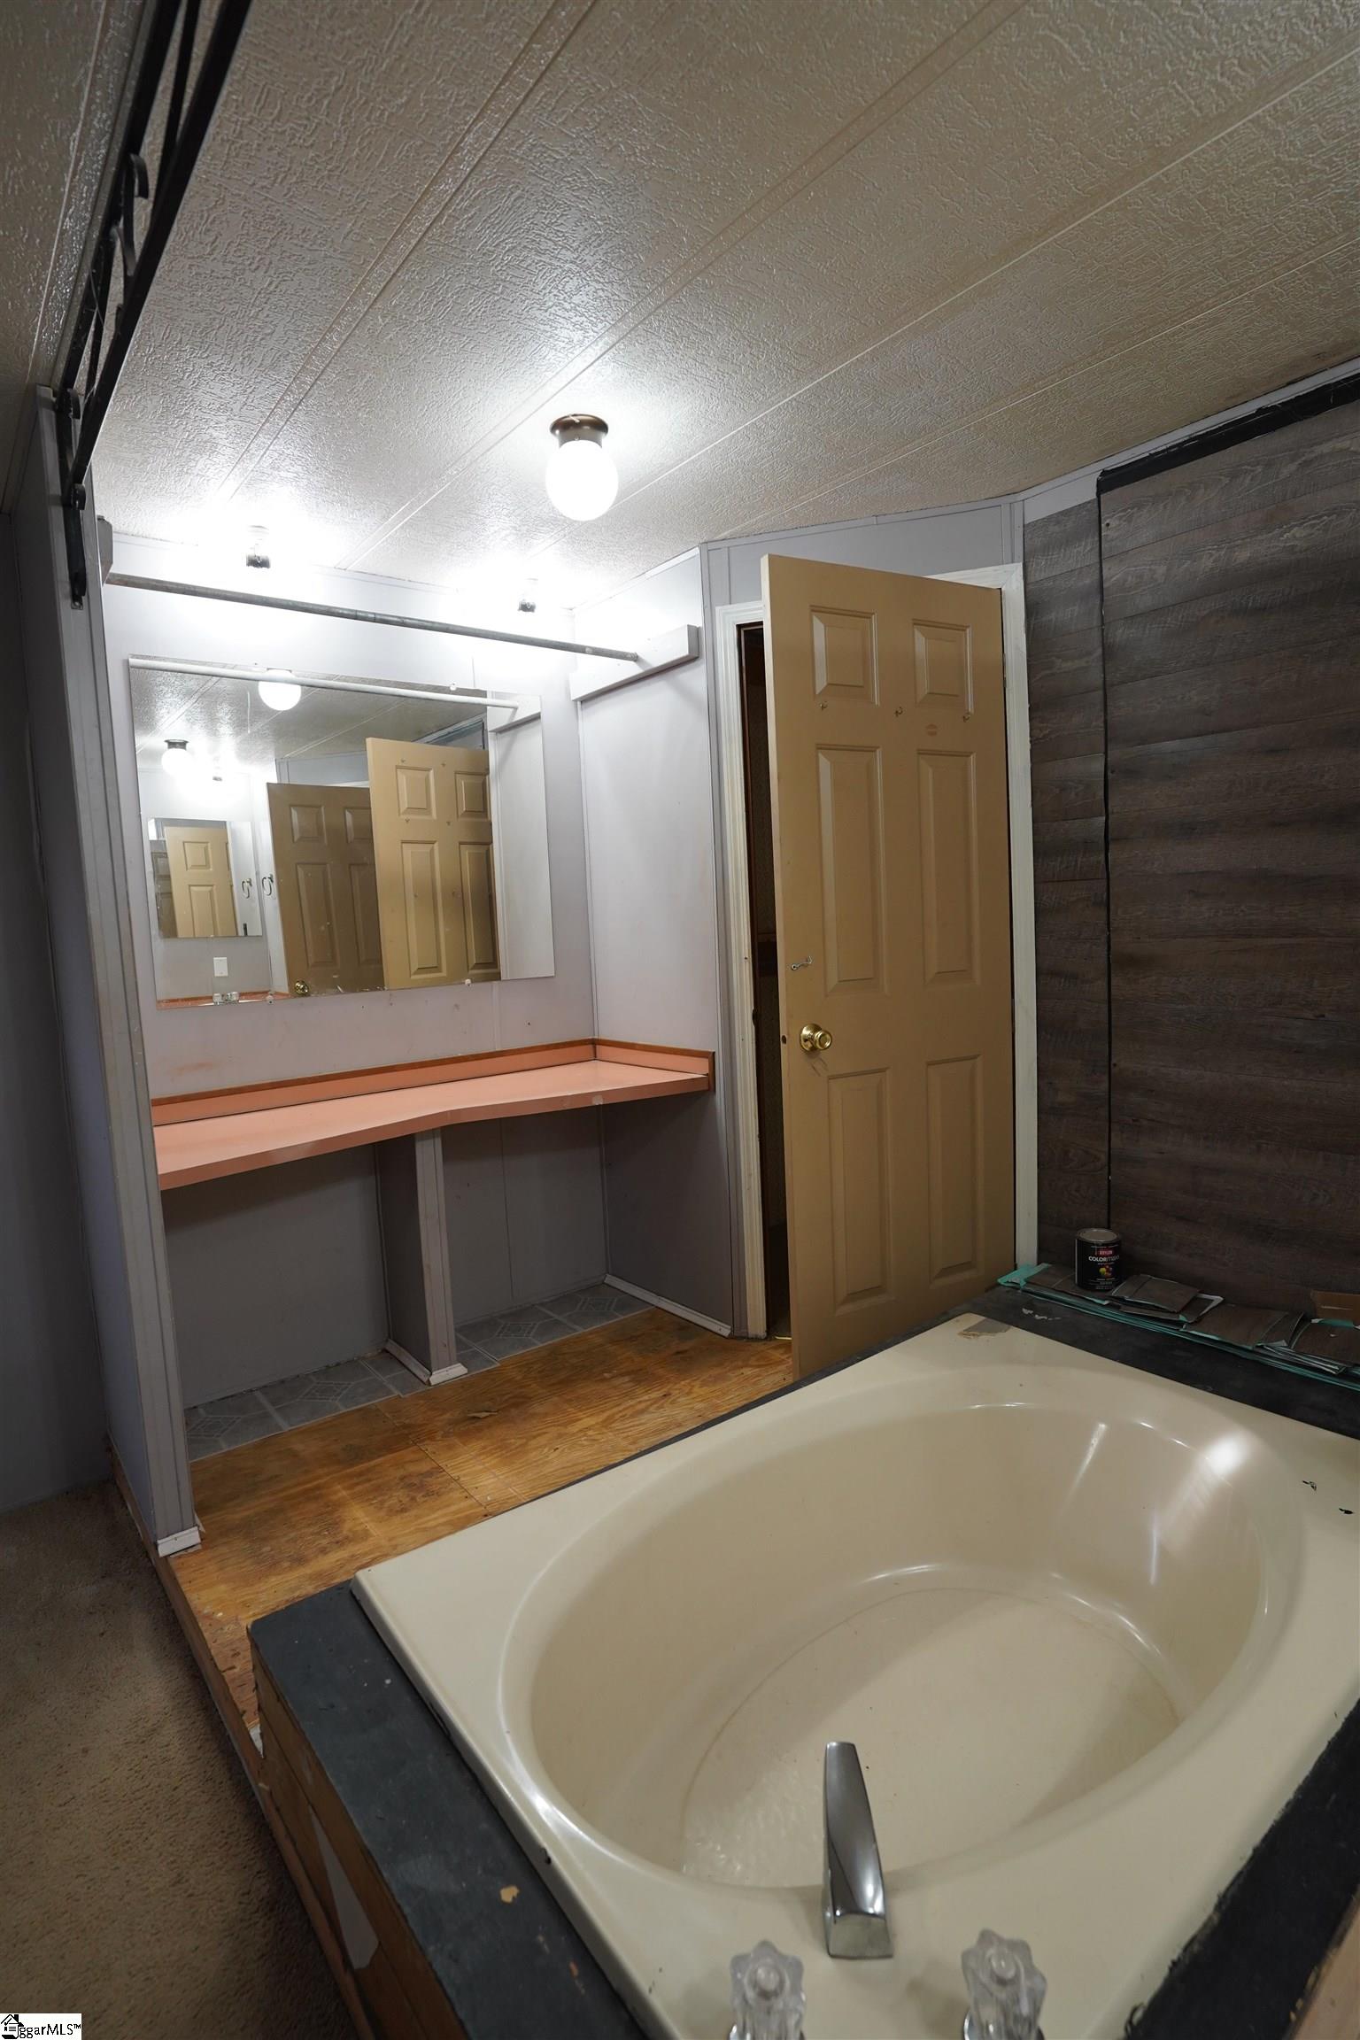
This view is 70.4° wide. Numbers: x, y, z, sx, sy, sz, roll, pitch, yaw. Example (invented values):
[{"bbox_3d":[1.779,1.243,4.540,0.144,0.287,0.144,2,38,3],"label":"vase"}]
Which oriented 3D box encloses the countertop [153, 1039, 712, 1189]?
[{"bbox_3d":[-0.655,0.215,2.567,1.454,0.119,0.619,-7,7,-39],"label":"countertop"}]

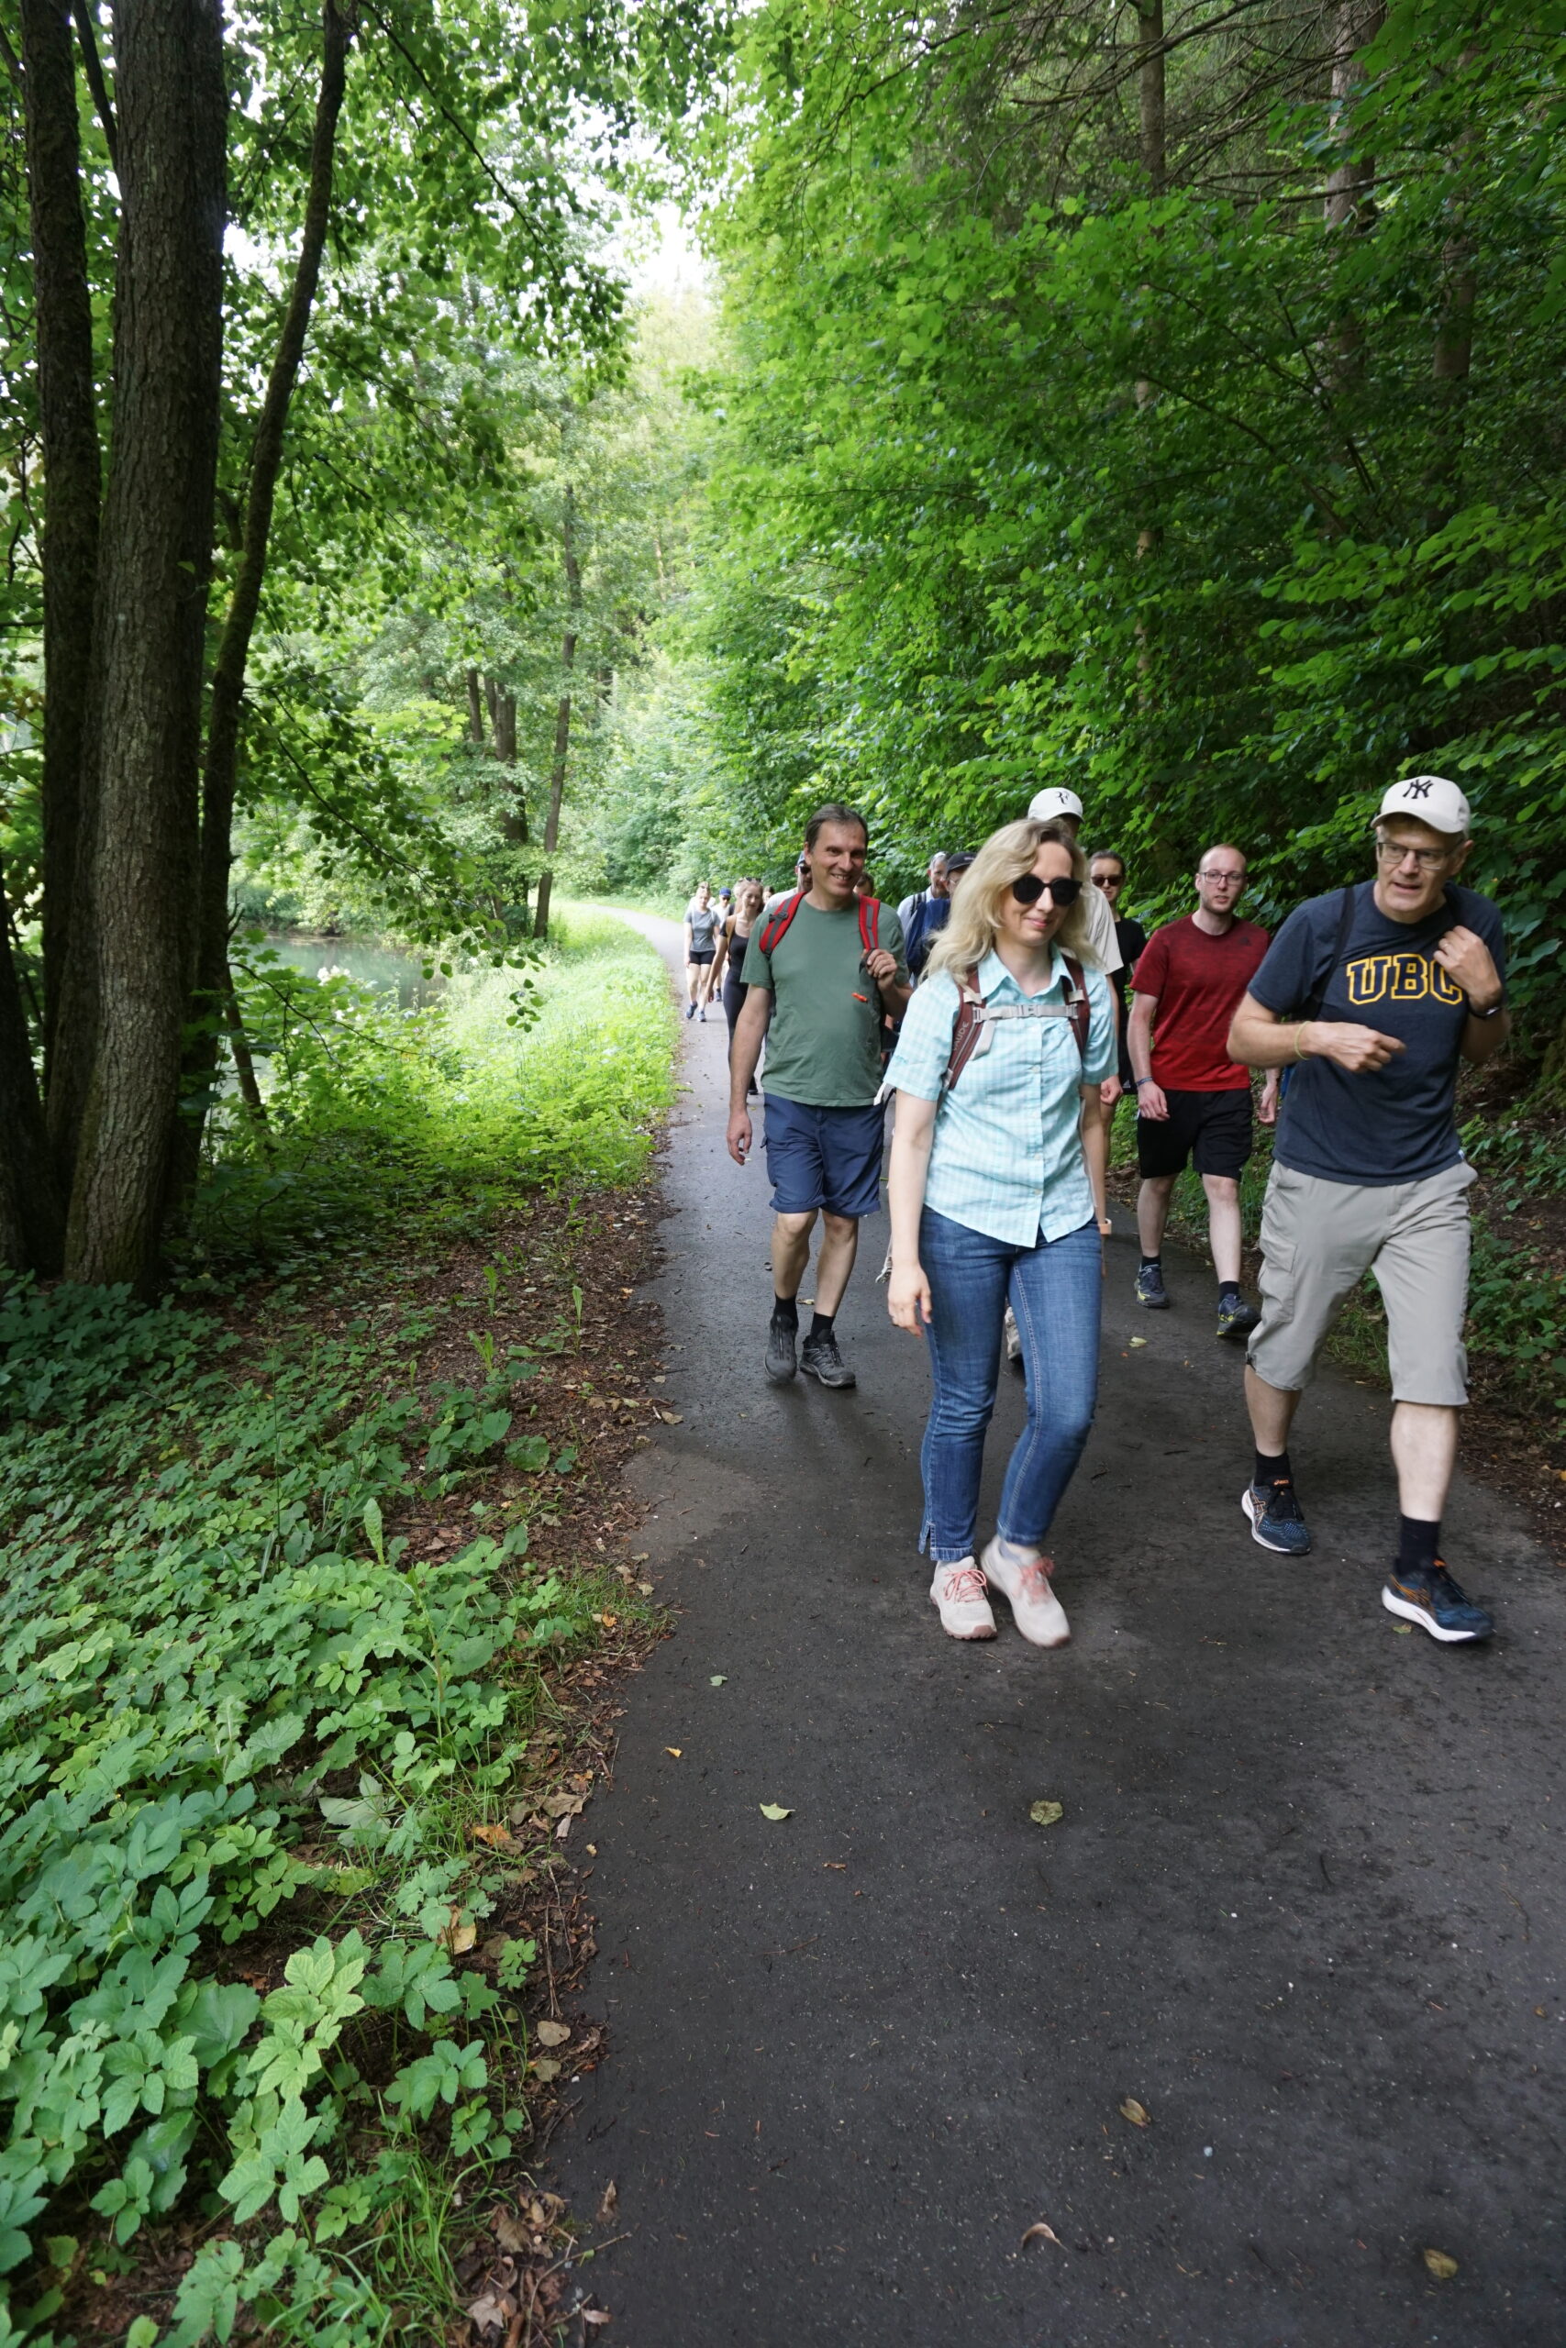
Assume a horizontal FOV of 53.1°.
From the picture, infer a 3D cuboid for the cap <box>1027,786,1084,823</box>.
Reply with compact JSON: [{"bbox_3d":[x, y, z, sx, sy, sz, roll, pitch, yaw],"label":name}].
[{"bbox_3d":[0.895,-1.199,5.120,0.180,0.140,0.260,-1,13,-8],"label":"cap"}]

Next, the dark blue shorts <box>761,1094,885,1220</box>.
[{"bbox_3d":[0.130,-0.058,4.996,0.390,0.470,0.310,-1,10,-8],"label":"dark blue shorts"}]

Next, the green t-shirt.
[{"bbox_3d":[0.125,-0.539,4.931,0.510,0.660,0.320,-2,10,-9],"label":"green t-shirt"}]

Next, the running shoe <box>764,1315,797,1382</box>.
[{"bbox_3d":[-0.005,0.557,5.145,0.110,0.120,0.290,1,24,3],"label":"running shoe"}]

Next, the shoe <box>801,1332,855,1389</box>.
[{"bbox_3d":[0.150,0.597,5.081,0.110,0.120,0.290,-4,11,-24],"label":"shoe"}]

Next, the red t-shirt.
[{"bbox_3d":[1.530,-0.633,5.747,0.490,0.640,0.300,-1,10,-3],"label":"red t-shirt"}]

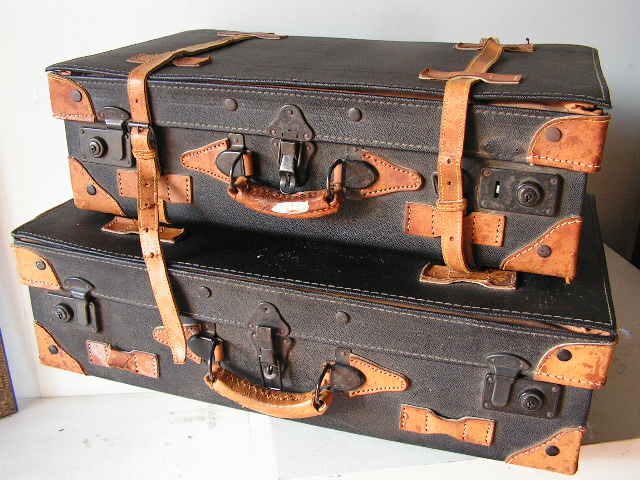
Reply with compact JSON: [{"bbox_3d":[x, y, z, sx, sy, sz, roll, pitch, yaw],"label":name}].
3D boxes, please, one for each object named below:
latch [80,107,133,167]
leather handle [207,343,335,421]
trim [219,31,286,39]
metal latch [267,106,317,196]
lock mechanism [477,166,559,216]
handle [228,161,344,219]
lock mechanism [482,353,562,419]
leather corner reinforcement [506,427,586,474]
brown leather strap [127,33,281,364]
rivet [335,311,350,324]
[{"bbox_3d":[-0.252,-0.117,0.768,0.068,0.067,0.018,8,27,18],"label":"latch"},{"bbox_3d":[-0.058,0.155,0.723,0.147,0.054,0.047,8,26,16],"label":"leather handle"},{"bbox_3d":[-0.109,-0.328,1.050,0.115,0.009,0.037,8,26,17],"label":"trim"},{"bbox_3d":[-0.029,-0.092,0.690,0.050,0.091,0.022,8,27,18],"label":"metal latch"},{"bbox_3d":[0.188,-0.042,0.631,0.075,0.042,0.018,8,27,18],"label":"lock mechanism"},{"bbox_3d":[-0.038,-0.059,0.715,0.132,0.051,0.045,8,26,17],"label":"handle"},{"bbox_3d":[0.200,0.148,0.656,0.078,0.068,0.018,8,25,16],"label":"lock mechanism"},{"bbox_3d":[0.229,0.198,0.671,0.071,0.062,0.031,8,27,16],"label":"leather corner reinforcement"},{"bbox_3d":[-0.142,-0.097,0.933,0.127,0.327,0.469,8,25,17],"label":"brown leather strap"},{"bbox_3d":[0.024,0.081,0.695,0.016,0.017,0.006,8,25,16],"label":"rivet"}]

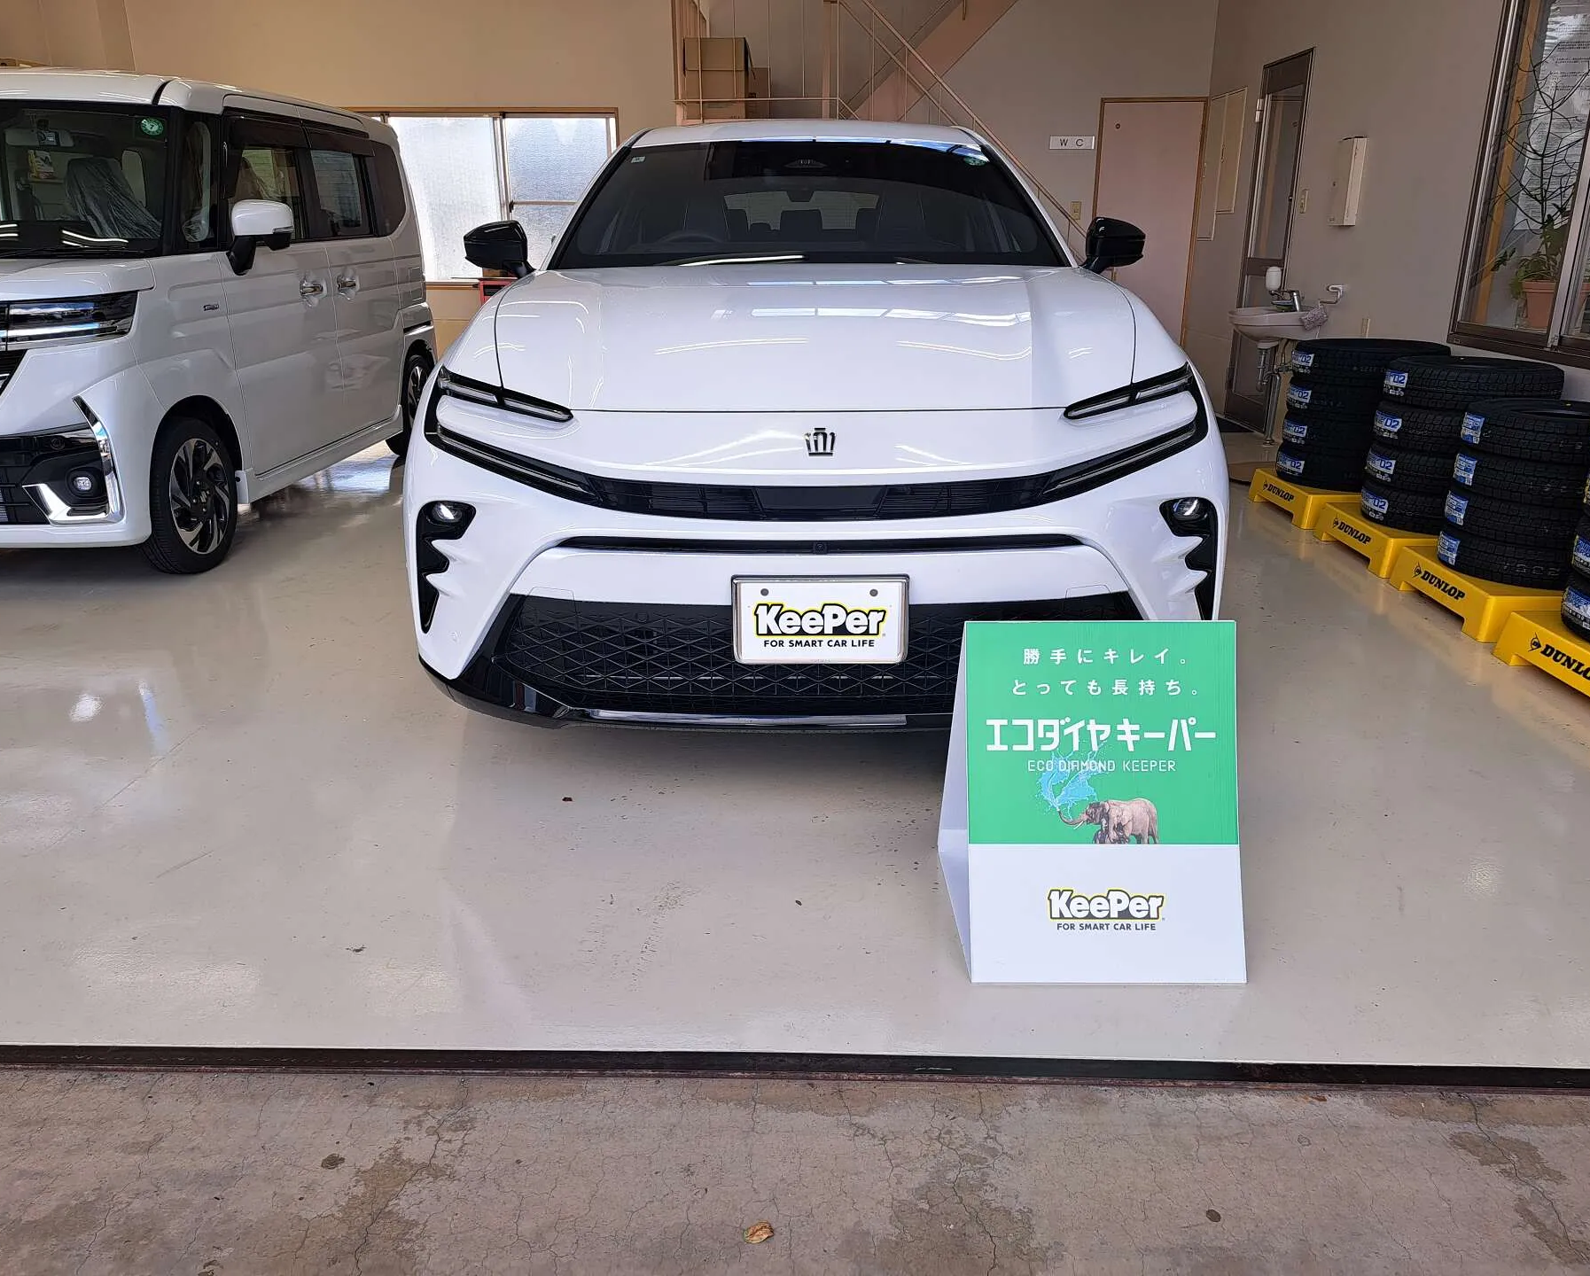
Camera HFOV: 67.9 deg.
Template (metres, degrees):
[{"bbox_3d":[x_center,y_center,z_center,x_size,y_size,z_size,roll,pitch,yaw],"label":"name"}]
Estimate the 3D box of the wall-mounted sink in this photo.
[{"bbox_3d":[2.505,-1.648,6.266,0.410,0.170,0.470,0,19,0],"label":"wall-mounted sink"}]

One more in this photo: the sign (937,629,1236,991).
[{"bbox_3d":[0.511,0.232,2.037,0.446,0.547,0.439,0,19,0],"label":"sign"}]

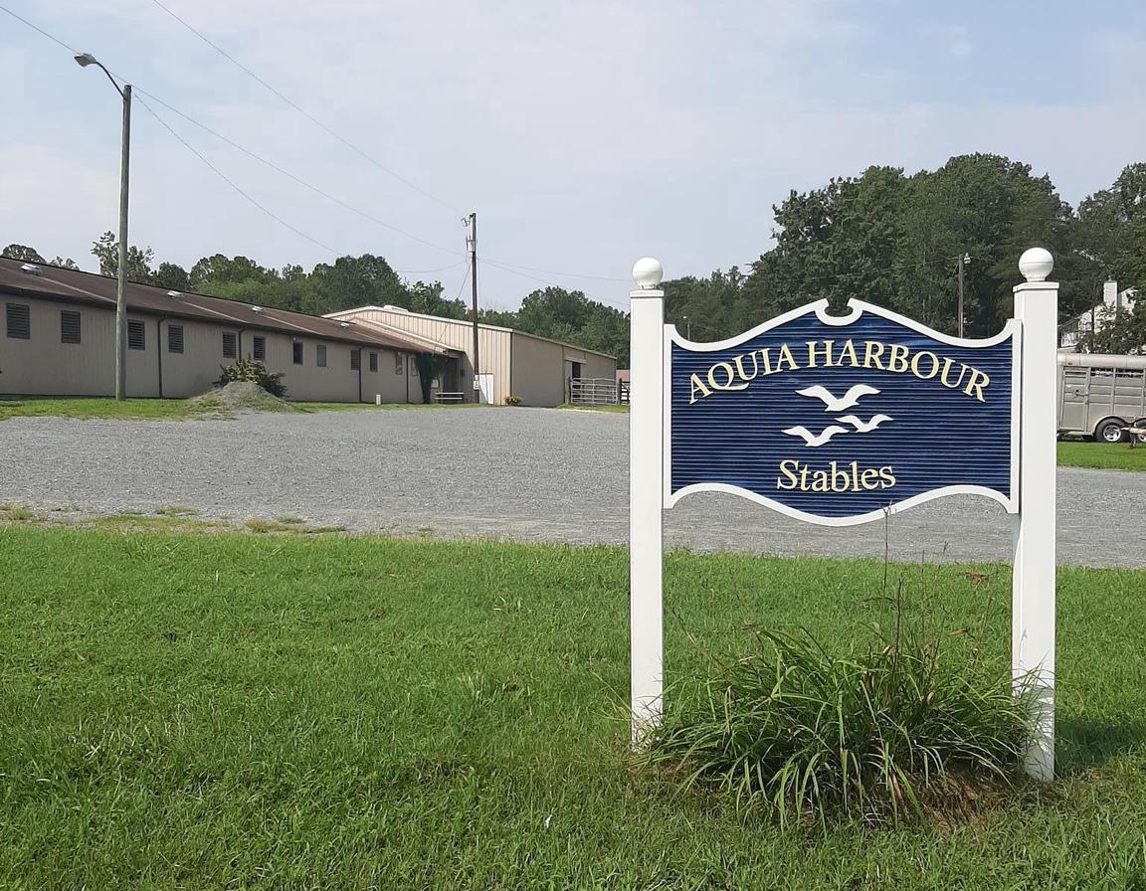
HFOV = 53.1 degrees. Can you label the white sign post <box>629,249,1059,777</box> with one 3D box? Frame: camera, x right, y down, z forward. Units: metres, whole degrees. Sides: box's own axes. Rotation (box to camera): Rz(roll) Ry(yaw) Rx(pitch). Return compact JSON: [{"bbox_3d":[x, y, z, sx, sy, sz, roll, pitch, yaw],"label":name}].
[{"bbox_3d":[1.089,0.262,4.718,1.691,2.103,0.140,0,1,9],"label":"white sign post"}]

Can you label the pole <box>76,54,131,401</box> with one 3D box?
[{"bbox_3d":[-12.031,-5.443,29.276,0.360,8.550,1.750,2,1,29],"label":"pole"}]

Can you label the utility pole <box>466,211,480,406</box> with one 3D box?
[{"bbox_3d":[-5.702,-7.924,65.724,0.750,10.984,0.550,-1,2,-45],"label":"utility pole"}]

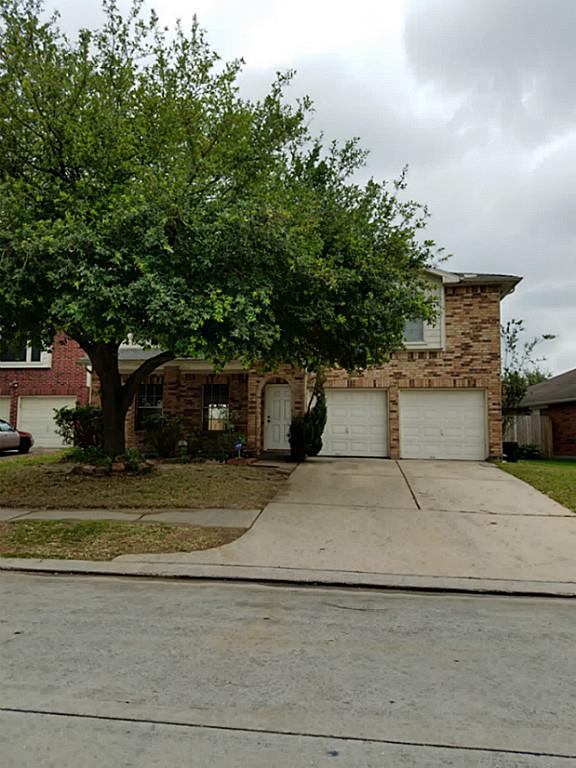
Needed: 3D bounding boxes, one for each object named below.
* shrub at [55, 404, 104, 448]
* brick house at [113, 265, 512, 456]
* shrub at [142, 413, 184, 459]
[{"bbox_3d":[-6.776,1.394,18.700,1.600,1.459,1.450,0,-4,13],"label":"shrub"},{"bbox_3d":[1.138,-0.882,22.881,13.950,7.000,9.800,0,-4,13],"label":"brick house"},{"bbox_3d":[-3.928,1.625,18.200,1.350,1.452,1.300,0,-4,13],"label":"shrub"}]

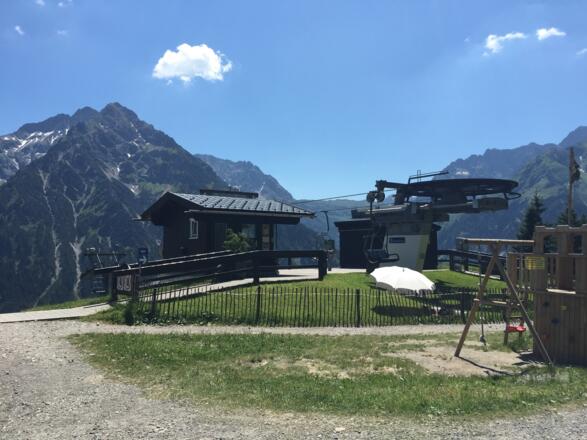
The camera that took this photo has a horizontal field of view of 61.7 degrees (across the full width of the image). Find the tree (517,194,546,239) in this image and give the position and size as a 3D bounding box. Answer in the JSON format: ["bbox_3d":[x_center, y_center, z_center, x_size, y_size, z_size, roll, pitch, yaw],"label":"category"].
[{"bbox_3d":[17.791,1.428,36.000,4.100,7.200,4.100,0,-3,0],"label":"tree"}]

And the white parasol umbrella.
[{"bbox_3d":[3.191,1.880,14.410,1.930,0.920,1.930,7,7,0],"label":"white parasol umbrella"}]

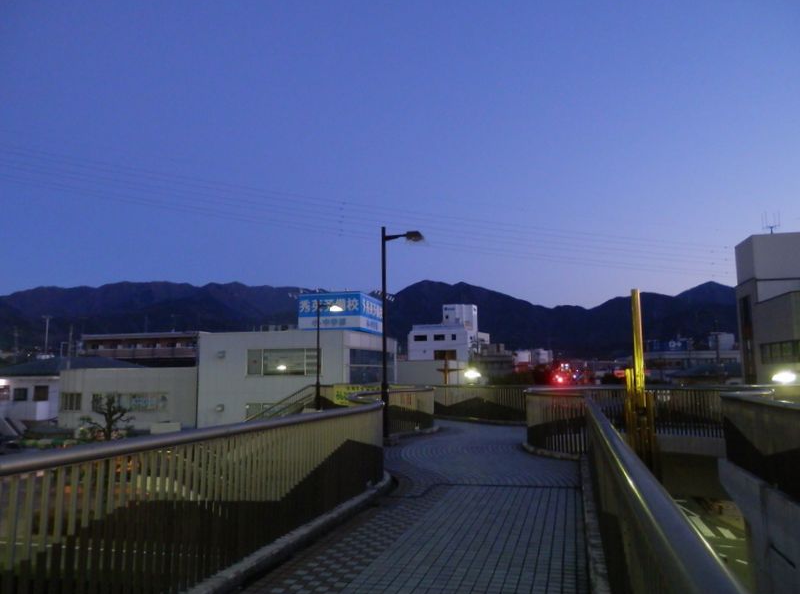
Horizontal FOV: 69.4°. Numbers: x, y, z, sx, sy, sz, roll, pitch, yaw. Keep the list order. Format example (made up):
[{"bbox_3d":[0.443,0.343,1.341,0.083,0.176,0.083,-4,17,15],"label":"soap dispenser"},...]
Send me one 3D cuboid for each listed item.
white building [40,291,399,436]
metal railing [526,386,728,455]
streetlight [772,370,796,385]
[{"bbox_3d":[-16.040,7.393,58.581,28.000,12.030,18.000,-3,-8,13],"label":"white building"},{"bbox_3d":[4.842,2.566,12.560,4.200,1.200,2.200,-3,-8,17],"label":"metal railing"},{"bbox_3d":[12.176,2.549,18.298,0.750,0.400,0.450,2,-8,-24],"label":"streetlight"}]

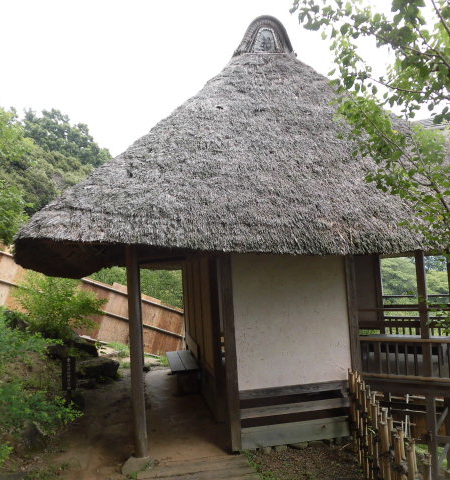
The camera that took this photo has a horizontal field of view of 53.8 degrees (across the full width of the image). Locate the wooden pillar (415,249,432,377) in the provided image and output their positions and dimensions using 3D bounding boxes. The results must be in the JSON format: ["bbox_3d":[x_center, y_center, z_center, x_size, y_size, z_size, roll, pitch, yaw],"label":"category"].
[{"bbox_3d":[2.962,1.101,6.624,0.115,1.922,0.115,-4,-2,27],"label":"wooden pillar"}]

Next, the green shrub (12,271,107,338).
[{"bbox_3d":[-3.096,1.207,8.300,1.700,1.350,1.500,-3,-1,-11],"label":"green shrub"}]

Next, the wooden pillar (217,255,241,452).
[{"bbox_3d":[0.066,1.246,5.028,0.115,2.280,0.115,-3,-1,-10],"label":"wooden pillar"}]

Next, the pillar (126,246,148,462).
[{"bbox_3d":[-0.973,1.190,4.849,0.125,2.351,0.125,-3,-1,-10],"label":"pillar"}]

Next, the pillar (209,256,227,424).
[{"bbox_3d":[-0.108,1.291,5.928,0.115,2.250,0.115,-3,-1,-10],"label":"pillar"}]

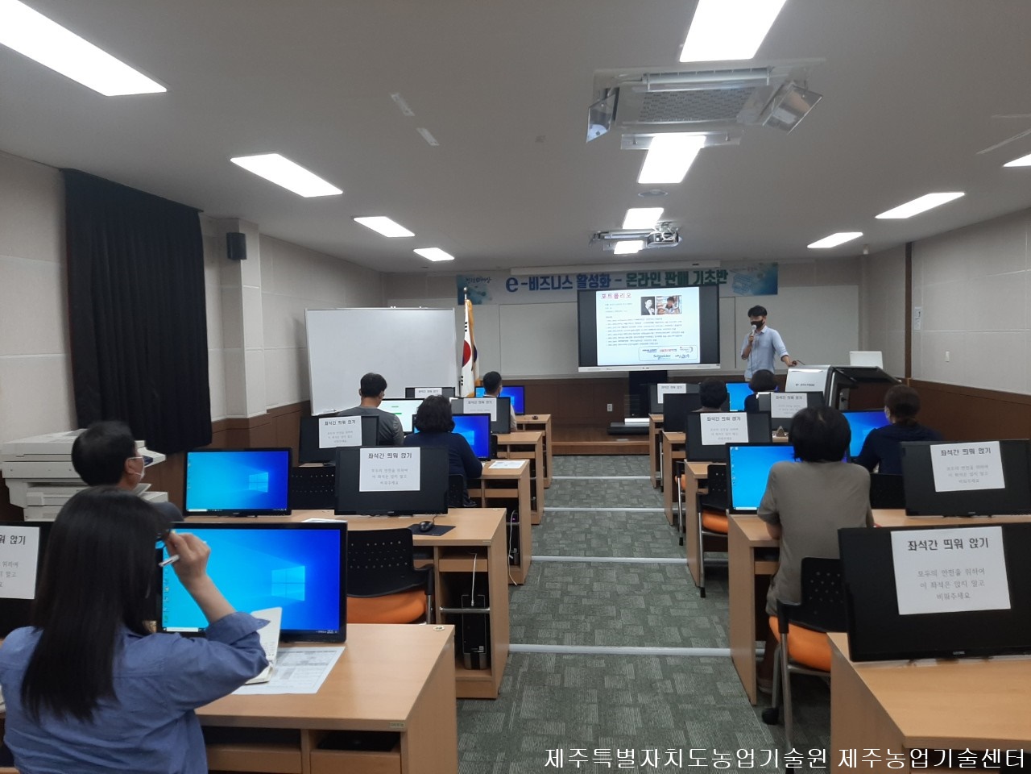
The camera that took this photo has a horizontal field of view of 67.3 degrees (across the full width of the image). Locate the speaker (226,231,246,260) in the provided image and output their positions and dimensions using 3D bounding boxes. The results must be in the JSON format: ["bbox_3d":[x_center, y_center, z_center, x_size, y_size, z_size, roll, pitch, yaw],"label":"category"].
[{"bbox_3d":[-2.373,-1.201,6.622,0.165,0.235,0.155,-3,4,-24],"label":"speaker"}]

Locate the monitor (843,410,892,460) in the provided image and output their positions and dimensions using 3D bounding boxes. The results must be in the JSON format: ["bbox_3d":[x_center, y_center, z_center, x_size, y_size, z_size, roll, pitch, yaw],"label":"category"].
[{"bbox_3d":[2.202,0.321,5.038,0.558,0.355,0.170,-2,4,-2],"label":"monitor"}]

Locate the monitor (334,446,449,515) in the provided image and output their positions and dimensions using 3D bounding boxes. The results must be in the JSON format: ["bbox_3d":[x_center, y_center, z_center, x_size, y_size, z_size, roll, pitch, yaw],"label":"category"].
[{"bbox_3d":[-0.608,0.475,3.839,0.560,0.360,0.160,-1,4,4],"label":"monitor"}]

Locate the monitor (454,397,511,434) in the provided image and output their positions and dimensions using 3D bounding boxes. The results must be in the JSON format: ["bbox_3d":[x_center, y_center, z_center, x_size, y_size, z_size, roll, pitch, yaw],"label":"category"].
[{"bbox_3d":[-0.318,0.266,6.923,0.558,0.355,0.170,-1,4,5],"label":"monitor"}]

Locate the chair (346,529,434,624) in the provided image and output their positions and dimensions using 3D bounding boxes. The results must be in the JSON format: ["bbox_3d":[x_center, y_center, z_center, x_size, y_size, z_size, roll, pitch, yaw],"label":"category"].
[{"bbox_3d":[-0.611,0.981,3.520,0.590,0.800,0.560,-1,4,5],"label":"chair"}]

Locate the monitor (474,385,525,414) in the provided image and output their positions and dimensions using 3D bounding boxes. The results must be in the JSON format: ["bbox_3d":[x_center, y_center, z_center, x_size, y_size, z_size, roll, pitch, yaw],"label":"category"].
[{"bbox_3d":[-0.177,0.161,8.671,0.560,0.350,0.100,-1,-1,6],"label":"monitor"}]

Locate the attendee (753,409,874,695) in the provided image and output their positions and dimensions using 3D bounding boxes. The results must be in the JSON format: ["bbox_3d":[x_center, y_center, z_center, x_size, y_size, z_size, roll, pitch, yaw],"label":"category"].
[{"bbox_3d":[1.133,0.697,3.017,0.450,1.270,0.640,-1,3,6],"label":"attendee"}]

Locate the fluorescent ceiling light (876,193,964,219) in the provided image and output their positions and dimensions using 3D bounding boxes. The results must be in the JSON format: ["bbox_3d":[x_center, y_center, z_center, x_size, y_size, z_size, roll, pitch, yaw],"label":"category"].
[{"bbox_3d":[3.818,-1.726,7.367,0.305,0.060,1.240,-1,3,6],"label":"fluorescent ceiling light"}]

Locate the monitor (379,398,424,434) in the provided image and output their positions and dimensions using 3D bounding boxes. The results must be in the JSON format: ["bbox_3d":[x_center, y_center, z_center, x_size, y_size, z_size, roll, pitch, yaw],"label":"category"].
[{"bbox_3d":[-1.105,0.285,7.109,0.560,0.350,0.100,-1,-1,6],"label":"monitor"}]

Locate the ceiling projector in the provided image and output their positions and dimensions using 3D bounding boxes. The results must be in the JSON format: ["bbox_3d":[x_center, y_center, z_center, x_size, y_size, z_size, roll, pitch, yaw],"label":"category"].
[{"bbox_3d":[1.504,-1.503,7.864,0.340,0.140,0.290,-1,3,6],"label":"ceiling projector"}]

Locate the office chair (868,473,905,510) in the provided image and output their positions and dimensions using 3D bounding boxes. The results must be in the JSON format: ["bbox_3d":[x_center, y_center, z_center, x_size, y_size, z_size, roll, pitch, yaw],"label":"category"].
[{"bbox_3d":[2.126,0.848,4.419,0.590,0.800,0.560,-1,4,5],"label":"office chair"}]

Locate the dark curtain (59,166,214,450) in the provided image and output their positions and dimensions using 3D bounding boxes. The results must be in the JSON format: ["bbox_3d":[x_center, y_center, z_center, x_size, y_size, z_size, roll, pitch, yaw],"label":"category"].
[{"bbox_3d":[-2.717,-0.427,5.739,0.110,1.980,1.690,-1,3,6],"label":"dark curtain"}]

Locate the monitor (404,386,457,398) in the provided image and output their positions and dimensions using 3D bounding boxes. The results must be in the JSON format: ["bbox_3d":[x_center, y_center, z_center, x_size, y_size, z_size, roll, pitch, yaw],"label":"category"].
[{"bbox_3d":[-0.939,0.171,8.583,0.565,0.338,0.070,-1,-4,6],"label":"monitor"}]

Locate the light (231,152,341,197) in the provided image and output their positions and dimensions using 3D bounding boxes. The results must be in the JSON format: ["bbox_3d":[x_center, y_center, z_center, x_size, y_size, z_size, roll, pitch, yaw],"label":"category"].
[{"bbox_3d":[-1.480,-1.417,5.153,0.290,0.060,1.210,-1,4,5],"label":"light"}]

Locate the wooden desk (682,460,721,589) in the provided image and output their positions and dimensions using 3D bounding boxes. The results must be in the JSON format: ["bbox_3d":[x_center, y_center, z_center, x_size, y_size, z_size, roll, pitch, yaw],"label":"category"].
[{"bbox_3d":[1.939,0.849,4.948,1.600,0.705,0.580,-1,3,6],"label":"wooden desk"}]

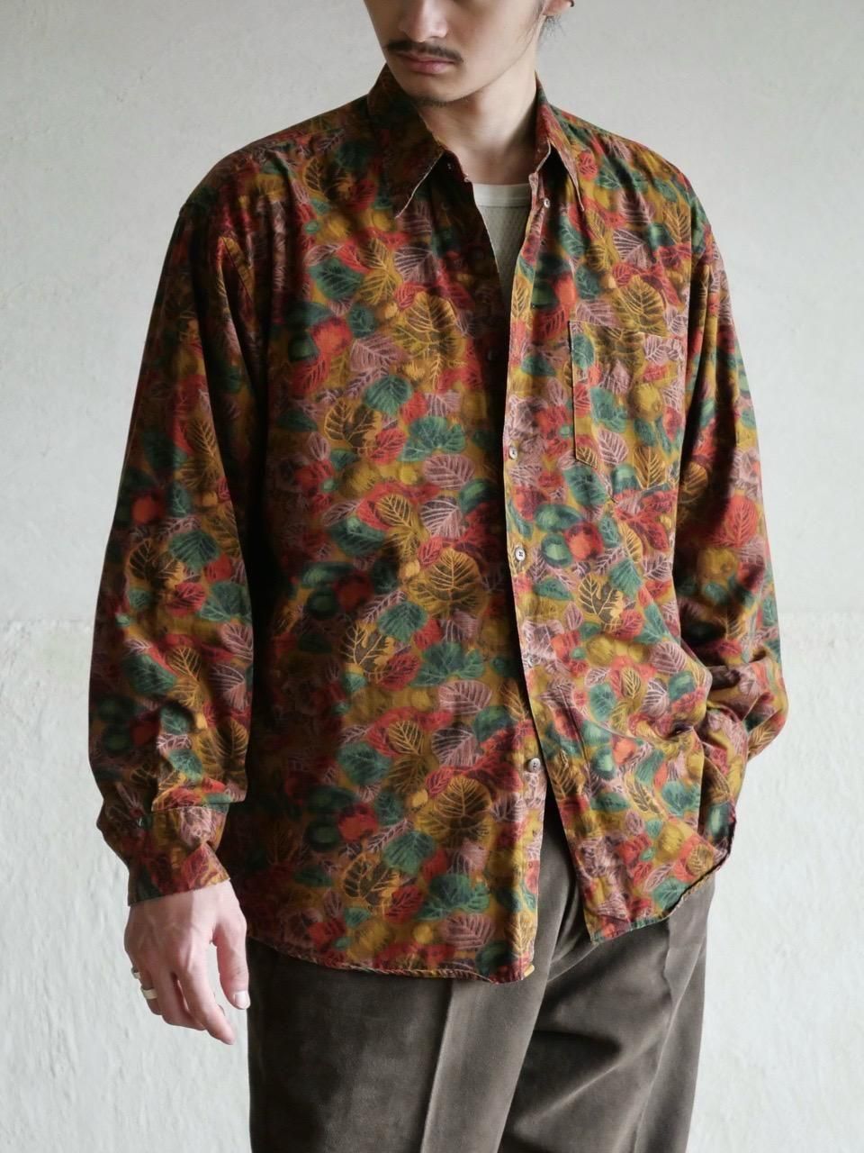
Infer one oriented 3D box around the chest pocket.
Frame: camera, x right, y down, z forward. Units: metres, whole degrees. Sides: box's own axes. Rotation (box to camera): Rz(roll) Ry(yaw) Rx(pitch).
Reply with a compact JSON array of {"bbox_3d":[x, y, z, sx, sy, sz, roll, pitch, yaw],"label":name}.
[{"bbox_3d":[0.166,-0.139,2.930,0.122,0.148,0.025,-5,-1,-38],"label":"chest pocket"}]

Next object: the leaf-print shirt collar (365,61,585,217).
[{"bbox_3d":[0.038,-0.373,2.960,0.180,0.135,0.155,-1,3,-27],"label":"leaf-print shirt collar"}]

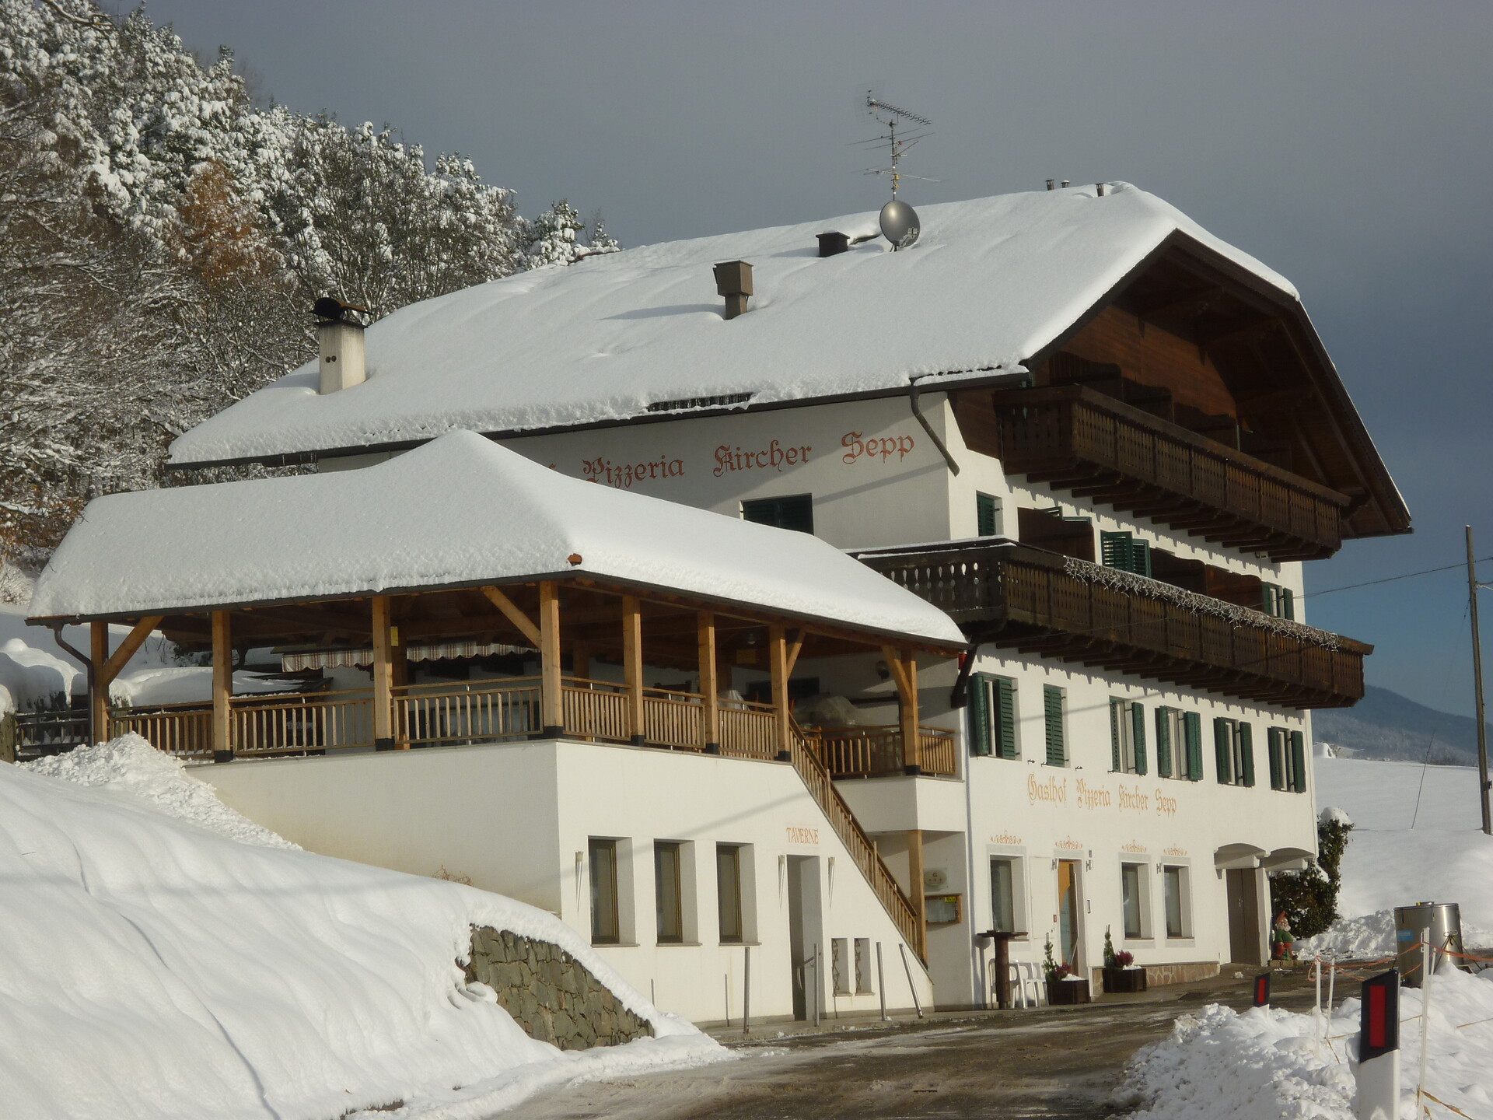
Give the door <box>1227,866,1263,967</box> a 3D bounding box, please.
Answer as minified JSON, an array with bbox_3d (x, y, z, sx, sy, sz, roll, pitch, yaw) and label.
[{"bbox_3d":[9.241,6.575,69.154,0.120,1.950,2.100,-5,-7,23],"label":"door"}]

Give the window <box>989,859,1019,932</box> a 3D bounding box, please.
[{"bbox_3d":[3.919,5.204,56.899,0.150,1.300,1.500,-5,-7,23],"label":"window"}]

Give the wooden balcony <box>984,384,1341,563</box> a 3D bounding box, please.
[{"bbox_3d":[7.883,-1.288,64.968,1.320,1.265,16.445,-5,-7,23],"label":"wooden balcony"}]

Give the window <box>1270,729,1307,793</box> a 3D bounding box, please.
[{"bbox_3d":[10.370,3.865,71.270,0.198,1.243,2.288,-5,-7,23],"label":"window"}]

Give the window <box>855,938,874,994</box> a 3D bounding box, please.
[{"bbox_3d":[1.550,5.564,50.713,0.165,0.770,0.638,-5,-7,23],"label":"window"}]

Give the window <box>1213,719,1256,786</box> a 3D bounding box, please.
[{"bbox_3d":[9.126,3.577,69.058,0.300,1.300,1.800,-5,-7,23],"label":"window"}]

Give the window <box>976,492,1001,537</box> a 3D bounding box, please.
[{"bbox_3d":[3.739,-0.376,57.454,0.120,1.280,1.180,-5,-7,23],"label":"window"}]

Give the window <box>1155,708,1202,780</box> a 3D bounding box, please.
[{"bbox_3d":[7.548,3.238,64.881,0.198,1.265,2.453,-5,-7,23],"label":"window"}]

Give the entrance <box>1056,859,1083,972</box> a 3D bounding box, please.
[{"bbox_3d":[5.155,5.964,59.660,0.120,2.250,1.200,-5,-7,23],"label":"entrance"}]

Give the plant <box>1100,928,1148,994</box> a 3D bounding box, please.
[{"bbox_3d":[6.167,6.556,60.772,0.560,1.060,0.620,-5,-7,23],"label":"plant"}]

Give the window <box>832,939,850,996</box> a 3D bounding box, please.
[{"bbox_3d":[1.224,5.490,49.977,0.165,0.770,0.627,-5,-7,23],"label":"window"}]

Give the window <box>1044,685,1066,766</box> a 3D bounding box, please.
[{"bbox_3d":[4.928,2.677,59.639,0.070,1.280,1.130,-5,-7,23],"label":"window"}]

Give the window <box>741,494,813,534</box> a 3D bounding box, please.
[{"bbox_3d":[0.511,-0.308,56.971,1.180,1.280,0.120,-5,-7,23],"label":"window"}]

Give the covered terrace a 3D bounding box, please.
[{"bbox_3d":[-2.686,0.903,49.881,7.425,4.136,13.475,-5,-7,23],"label":"covered terrace"}]

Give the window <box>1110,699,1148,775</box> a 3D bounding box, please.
[{"bbox_3d":[6.399,2.972,62.282,0.198,1.276,1.738,-5,-7,23],"label":"window"}]

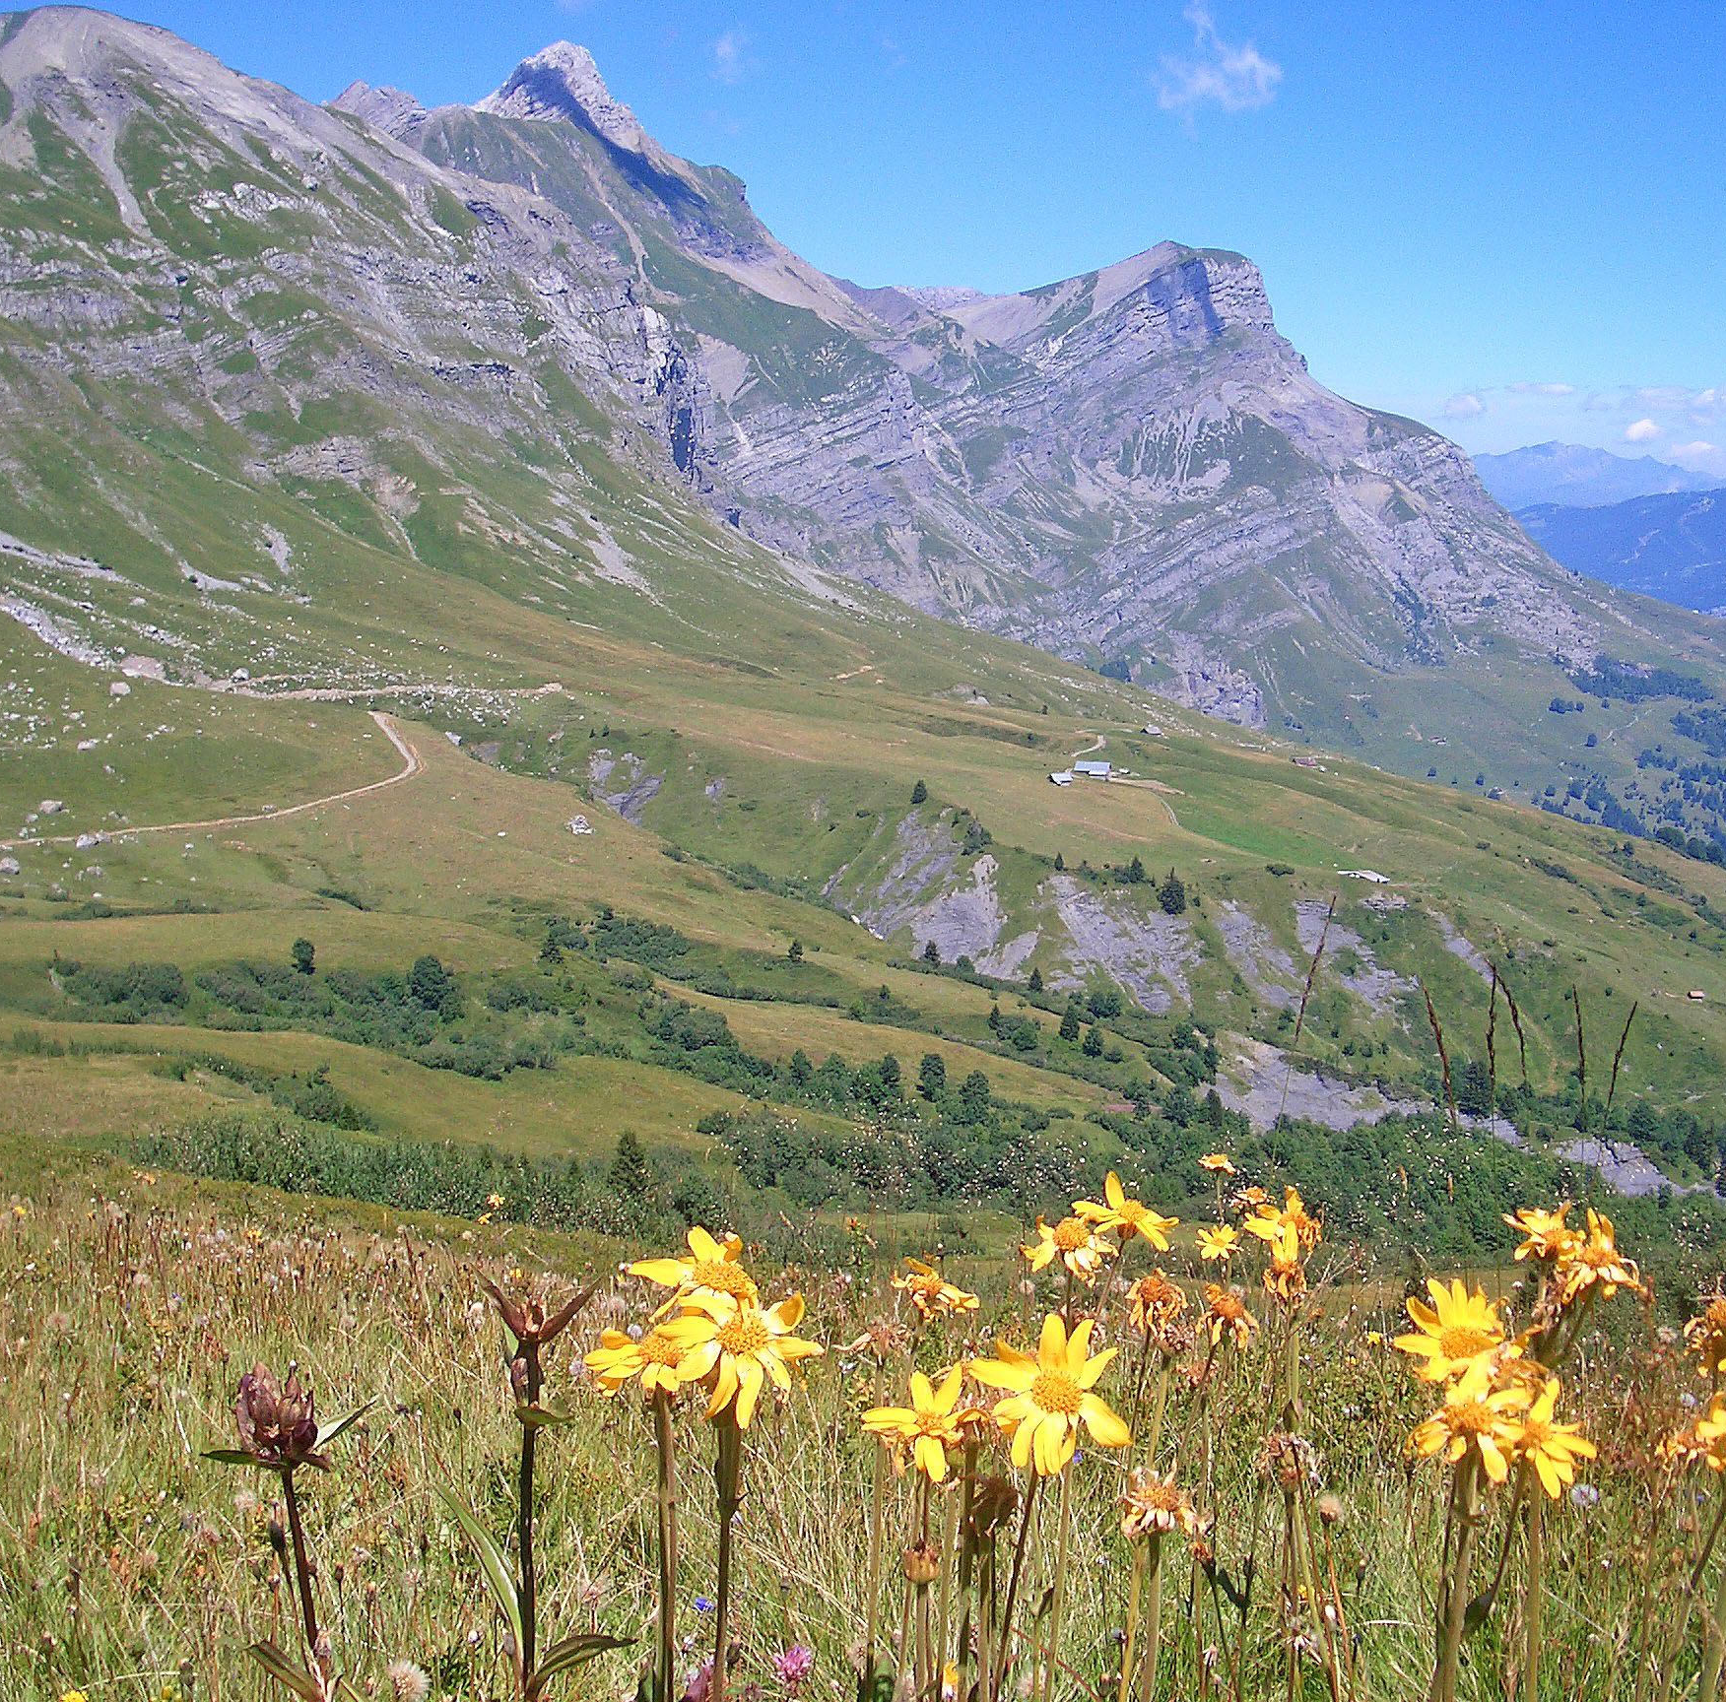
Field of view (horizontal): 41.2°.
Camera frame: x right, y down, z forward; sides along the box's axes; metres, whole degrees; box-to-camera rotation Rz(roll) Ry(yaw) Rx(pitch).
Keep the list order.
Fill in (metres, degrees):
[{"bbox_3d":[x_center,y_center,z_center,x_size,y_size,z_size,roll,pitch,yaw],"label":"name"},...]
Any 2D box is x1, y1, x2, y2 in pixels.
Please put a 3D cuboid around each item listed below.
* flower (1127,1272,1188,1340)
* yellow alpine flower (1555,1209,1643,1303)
[{"bbox_3d":[0.162,0.251,1.270,0.033,0.037,0.034,0,-17,7],"label":"flower"},{"bbox_3d":[0.347,0.190,1.080,0.042,0.044,0.042,1,-16,13],"label":"yellow alpine flower"}]

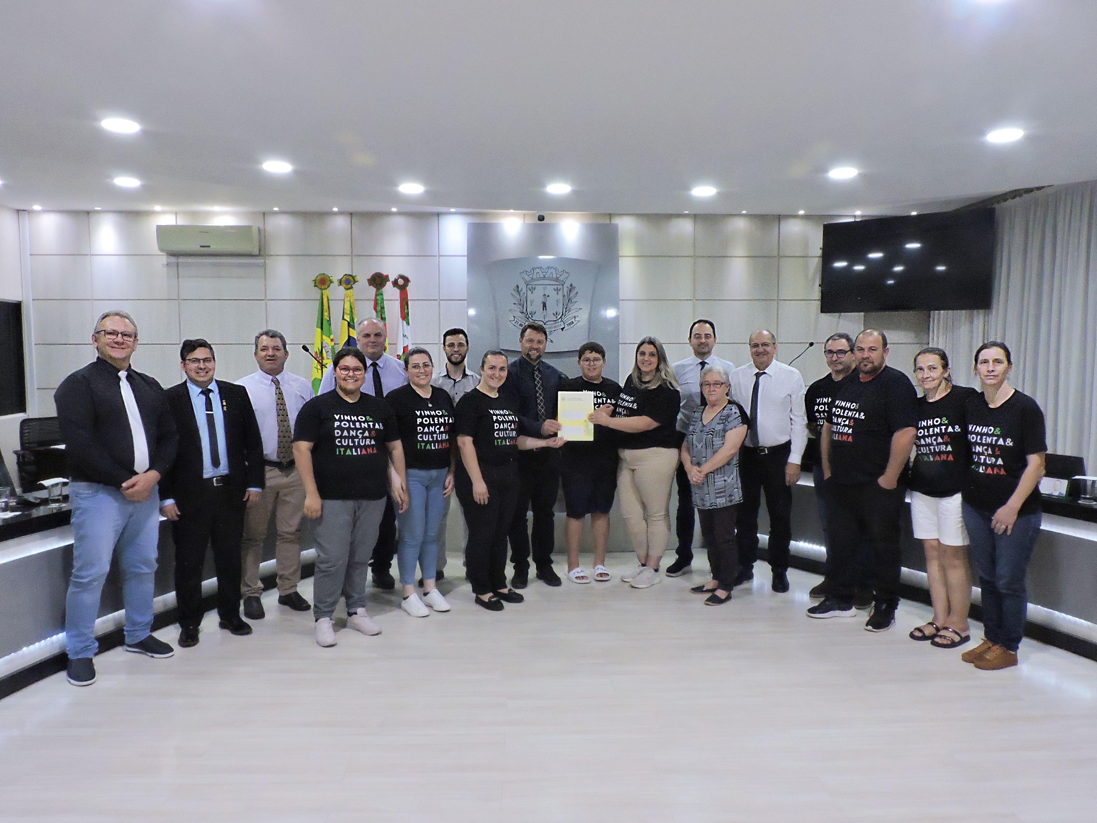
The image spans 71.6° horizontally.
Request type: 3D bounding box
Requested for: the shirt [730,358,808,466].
[{"bbox_3d":[1.470,-0.009,5.113,0.520,0.690,0.300,2,5,24],"label":"shirt"}]

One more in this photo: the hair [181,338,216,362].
[{"bbox_3d":[-1.881,-0.307,4.093,0.170,0.165,0.205,-3,5,-33],"label":"hair"}]

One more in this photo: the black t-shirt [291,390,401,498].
[{"bbox_3d":[-1.129,0.181,4.274,0.590,0.610,0.380,-2,5,-27],"label":"black t-shirt"}]

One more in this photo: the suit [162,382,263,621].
[{"bbox_3d":[-1.872,0.510,4.272,0.540,1.370,0.320,-3,5,-30],"label":"suit"}]

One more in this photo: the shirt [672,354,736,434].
[{"bbox_3d":[1.124,-0.096,5.489,0.500,0.640,0.290,1,4,12],"label":"shirt"}]

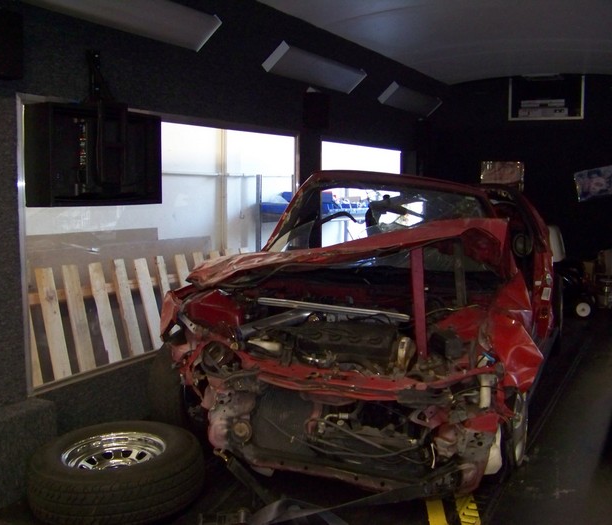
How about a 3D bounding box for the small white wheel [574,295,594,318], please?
[{"bbox_3d":[2.613,0.425,6.850,0.200,0.210,0.070,3,6,24],"label":"small white wheel"}]

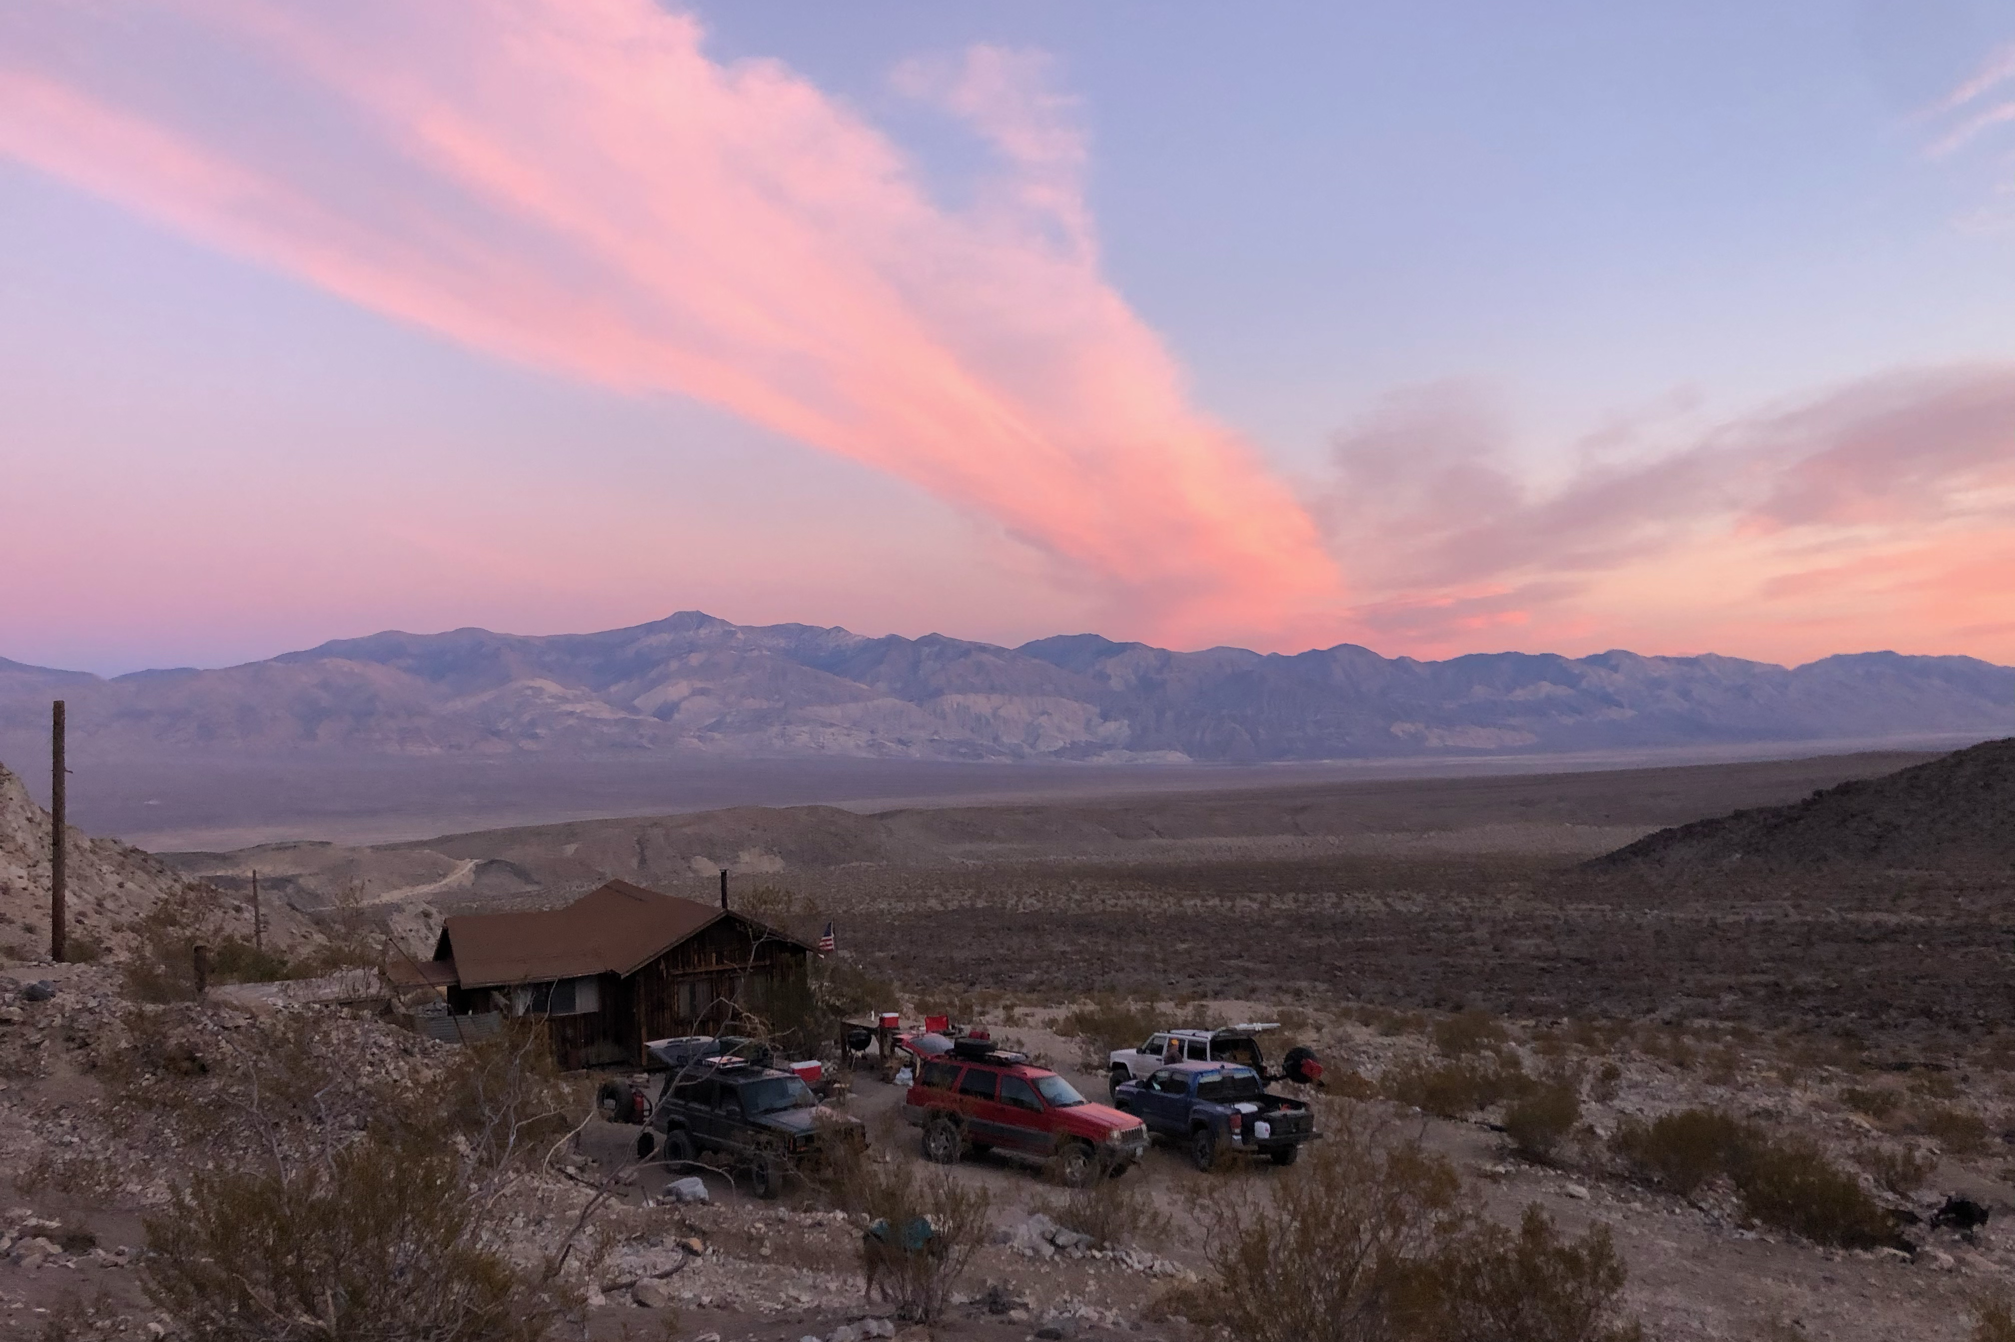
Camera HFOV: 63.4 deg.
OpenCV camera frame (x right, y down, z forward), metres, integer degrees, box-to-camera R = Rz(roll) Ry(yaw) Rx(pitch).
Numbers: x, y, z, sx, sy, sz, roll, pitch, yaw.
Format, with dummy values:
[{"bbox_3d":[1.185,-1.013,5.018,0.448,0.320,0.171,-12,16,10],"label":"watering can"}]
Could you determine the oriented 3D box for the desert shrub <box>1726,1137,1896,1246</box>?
[{"bbox_3d":[13.338,8.525,27.027,2.650,1.700,2.100,-1,-2,26],"label":"desert shrub"}]

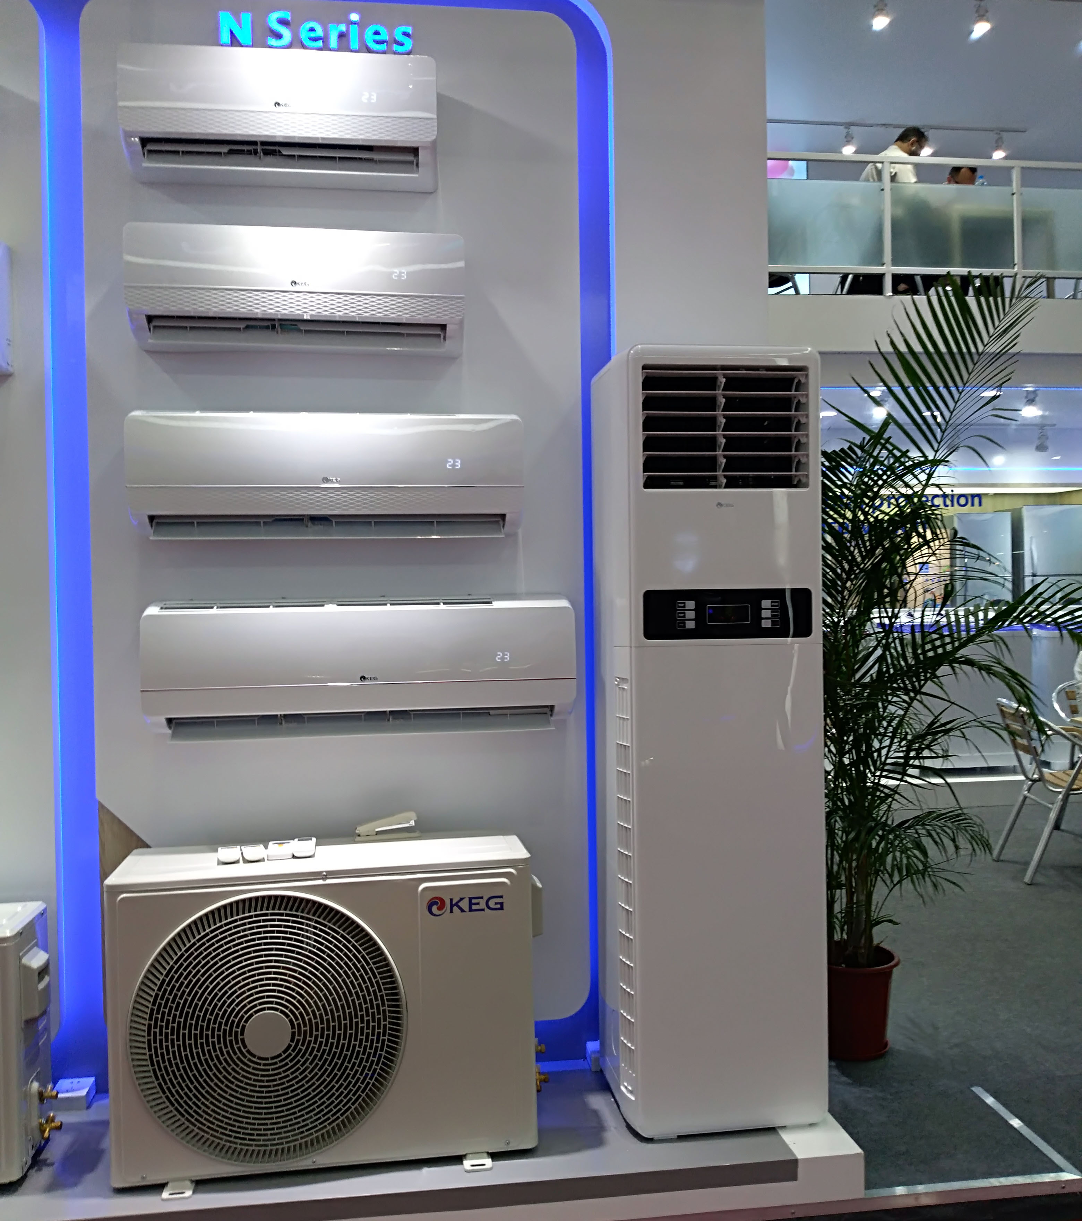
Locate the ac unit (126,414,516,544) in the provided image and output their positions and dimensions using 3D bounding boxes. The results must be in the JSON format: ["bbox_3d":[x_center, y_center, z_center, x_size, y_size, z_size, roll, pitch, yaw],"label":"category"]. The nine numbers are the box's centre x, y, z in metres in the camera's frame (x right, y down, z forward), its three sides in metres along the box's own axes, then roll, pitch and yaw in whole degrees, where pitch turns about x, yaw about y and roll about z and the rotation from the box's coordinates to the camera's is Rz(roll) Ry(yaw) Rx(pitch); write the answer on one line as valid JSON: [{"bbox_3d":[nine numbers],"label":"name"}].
[{"bbox_3d":[-0.506,-0.322,2.617,0.917,0.298,0.210,-1,1,-7],"label":"ac unit"}]

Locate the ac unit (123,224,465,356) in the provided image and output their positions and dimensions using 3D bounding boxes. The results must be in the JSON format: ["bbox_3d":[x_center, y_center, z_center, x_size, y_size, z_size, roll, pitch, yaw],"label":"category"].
[{"bbox_3d":[-0.579,-0.765,2.611,0.783,0.270,0.190,-1,1,-7],"label":"ac unit"}]

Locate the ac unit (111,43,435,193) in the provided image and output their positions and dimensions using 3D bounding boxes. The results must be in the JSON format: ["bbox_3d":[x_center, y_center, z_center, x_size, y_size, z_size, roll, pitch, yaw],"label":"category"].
[{"bbox_3d":[-0.616,-1.178,2.600,0.728,0.275,0.190,-1,1,-7],"label":"ac unit"}]

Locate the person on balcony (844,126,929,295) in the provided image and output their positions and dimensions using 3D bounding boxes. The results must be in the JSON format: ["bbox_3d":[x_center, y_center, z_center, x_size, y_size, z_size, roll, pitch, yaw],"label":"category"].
[{"bbox_3d":[2.429,-2.662,7.401,0.720,1.271,0.500,-2,1,-39],"label":"person on balcony"}]

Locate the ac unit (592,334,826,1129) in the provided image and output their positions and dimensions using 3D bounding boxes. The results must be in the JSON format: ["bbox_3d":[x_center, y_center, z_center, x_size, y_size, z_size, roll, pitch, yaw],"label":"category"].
[{"bbox_3d":[0.402,0.297,2.662,0.450,1.801,0.375,-1,1,-9],"label":"ac unit"}]

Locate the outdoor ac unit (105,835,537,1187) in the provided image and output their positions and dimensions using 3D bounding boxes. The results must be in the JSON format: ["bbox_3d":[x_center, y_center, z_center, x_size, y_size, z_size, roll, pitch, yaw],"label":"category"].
[{"bbox_3d":[-0.478,0.883,2.473,0.900,0.663,0.310,-1,1,-9],"label":"outdoor ac unit"}]

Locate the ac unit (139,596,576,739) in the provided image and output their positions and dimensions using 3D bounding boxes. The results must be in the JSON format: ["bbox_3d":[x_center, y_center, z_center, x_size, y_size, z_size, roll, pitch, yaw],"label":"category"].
[{"bbox_3d":[-0.426,0.135,2.630,1.008,0.323,0.220,-1,1,-7],"label":"ac unit"}]

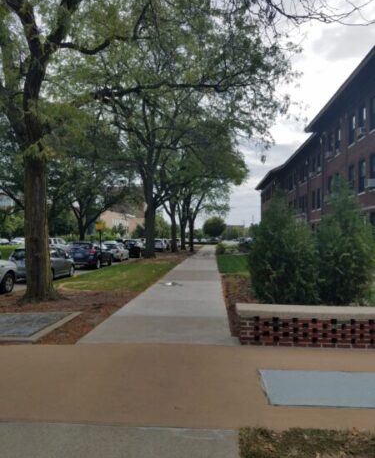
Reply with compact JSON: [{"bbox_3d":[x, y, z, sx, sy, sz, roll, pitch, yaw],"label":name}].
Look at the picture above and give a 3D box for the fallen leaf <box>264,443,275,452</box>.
[{"bbox_3d":[0.587,1.565,2.690,0.070,0.025,0.070,0,-2,0],"label":"fallen leaf"}]

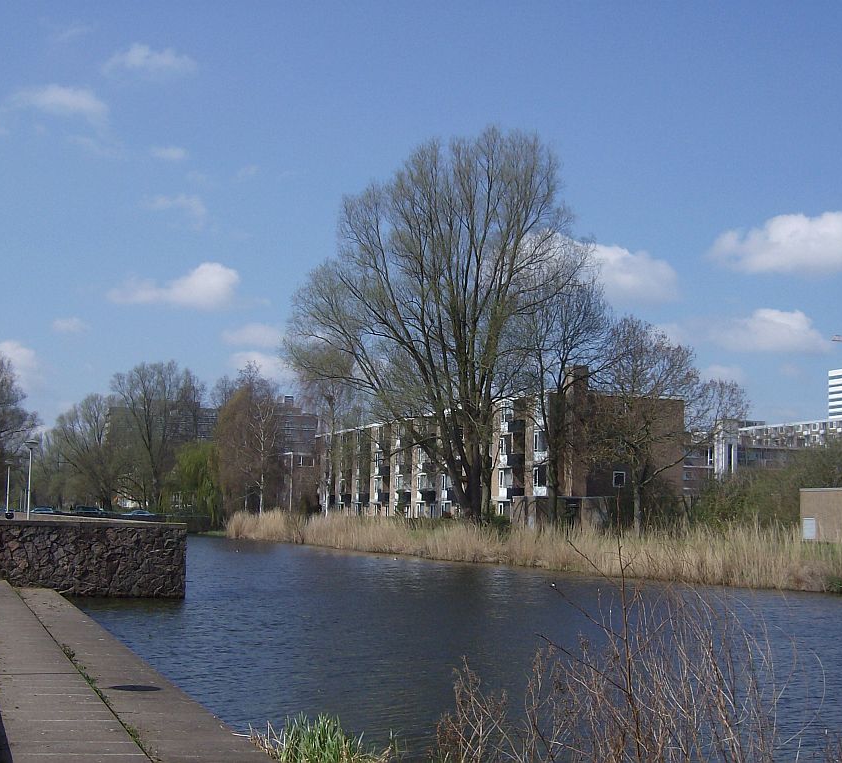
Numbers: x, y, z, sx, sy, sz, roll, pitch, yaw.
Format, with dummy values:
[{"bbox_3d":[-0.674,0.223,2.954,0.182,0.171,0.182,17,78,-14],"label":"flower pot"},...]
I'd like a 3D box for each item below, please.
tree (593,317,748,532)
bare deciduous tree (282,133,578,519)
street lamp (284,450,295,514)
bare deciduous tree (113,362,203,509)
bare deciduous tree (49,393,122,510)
[{"bbox_3d":[13.655,2.594,74.380,8.600,12.435,8.400,1,-6,0],"label":"tree"},{"bbox_3d":[0.350,-3.474,88.654,19.600,27.003,18.500,1,-6,0],"label":"bare deciduous tree"},{"bbox_3d":[-13.641,10.995,139.611,1.000,7.799,0.600,1,-6,0],"label":"street lamp"},{"bbox_3d":[-33.060,7.277,167.010,11.400,19.855,11.000,1,-6,0],"label":"bare deciduous tree"},{"bbox_3d":[-40.936,9.035,164.228,8.900,15.476,9.000,1,-6,0],"label":"bare deciduous tree"}]

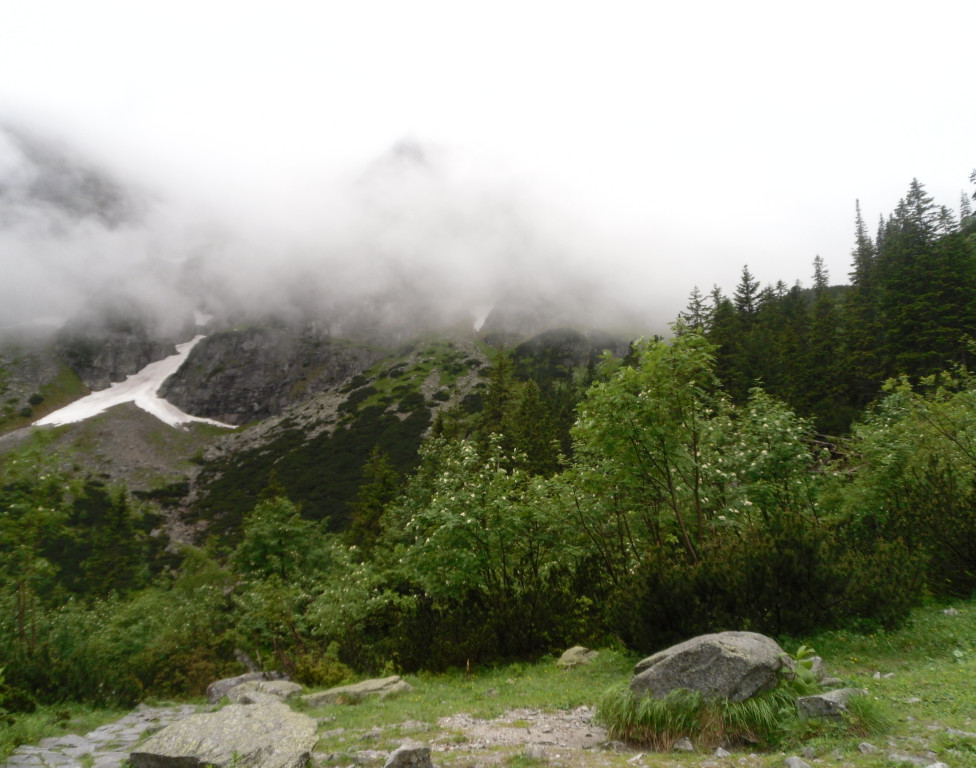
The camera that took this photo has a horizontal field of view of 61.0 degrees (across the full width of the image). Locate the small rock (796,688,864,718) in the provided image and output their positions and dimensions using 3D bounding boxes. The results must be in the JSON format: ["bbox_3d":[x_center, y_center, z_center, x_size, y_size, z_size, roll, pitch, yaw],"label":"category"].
[{"bbox_3d":[2.812,2.631,6.800,0.500,0.230,0.400,0,-7,0],"label":"small rock"}]

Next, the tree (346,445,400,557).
[{"bbox_3d":[-2.852,3.359,21.000,1.600,3.700,1.600,0,-7,0],"label":"tree"}]

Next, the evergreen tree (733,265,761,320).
[{"bbox_3d":[16.228,-2.166,52.000,2.700,10.700,2.700,0,-7,0],"label":"evergreen tree"}]

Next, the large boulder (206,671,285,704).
[{"bbox_3d":[-2.401,3.005,8.200,0.740,0.320,0.600,0,-7,0],"label":"large boulder"}]

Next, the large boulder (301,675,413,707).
[{"bbox_3d":[-1.222,2.859,7.700,1.020,0.280,0.600,0,-7,0],"label":"large boulder"}]

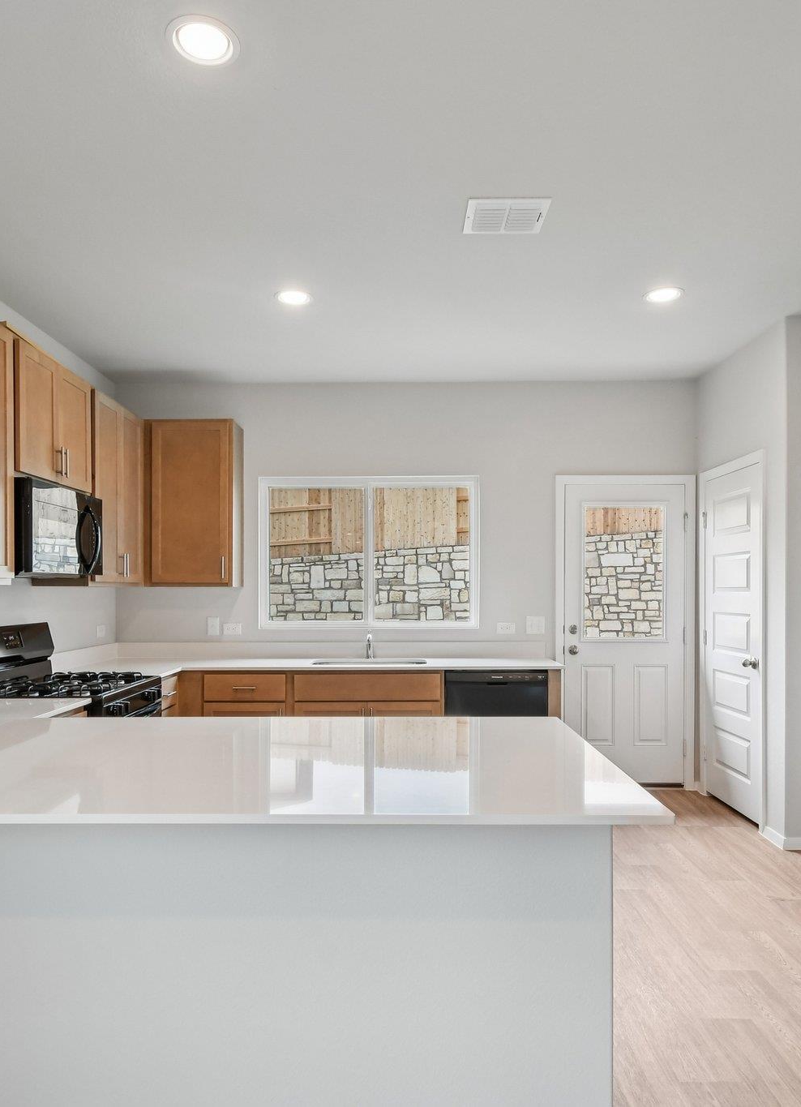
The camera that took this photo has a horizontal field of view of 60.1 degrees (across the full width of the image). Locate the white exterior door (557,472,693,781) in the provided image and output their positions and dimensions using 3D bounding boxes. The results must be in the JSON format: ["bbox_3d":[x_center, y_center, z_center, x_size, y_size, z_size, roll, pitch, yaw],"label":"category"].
[{"bbox_3d":[1.526,0.529,4.700,0.908,2.080,0.090,0,-2,0],"label":"white exterior door"}]

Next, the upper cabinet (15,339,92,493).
[{"bbox_3d":[-1.807,-0.620,3.355,0.325,0.605,0.755,0,-1,0],"label":"upper cabinet"}]

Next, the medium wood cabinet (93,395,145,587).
[{"bbox_3d":[-1.766,-0.340,4.020,0.330,1.070,0.730,0,-2,0],"label":"medium wood cabinet"}]

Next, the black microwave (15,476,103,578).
[{"bbox_3d":[-1.780,-0.100,3.355,0.390,0.420,0.757,0,-1,0],"label":"black microwave"}]

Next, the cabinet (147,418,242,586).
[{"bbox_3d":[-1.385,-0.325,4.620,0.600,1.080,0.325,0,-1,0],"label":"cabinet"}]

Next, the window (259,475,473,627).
[{"bbox_3d":[-0.211,0.002,4.735,1.500,1.030,0.100,0,-2,0],"label":"window"}]

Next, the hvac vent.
[{"bbox_3d":[0.402,-1.279,2.643,0.303,0.020,0.240,0,-2,0],"label":"hvac vent"}]

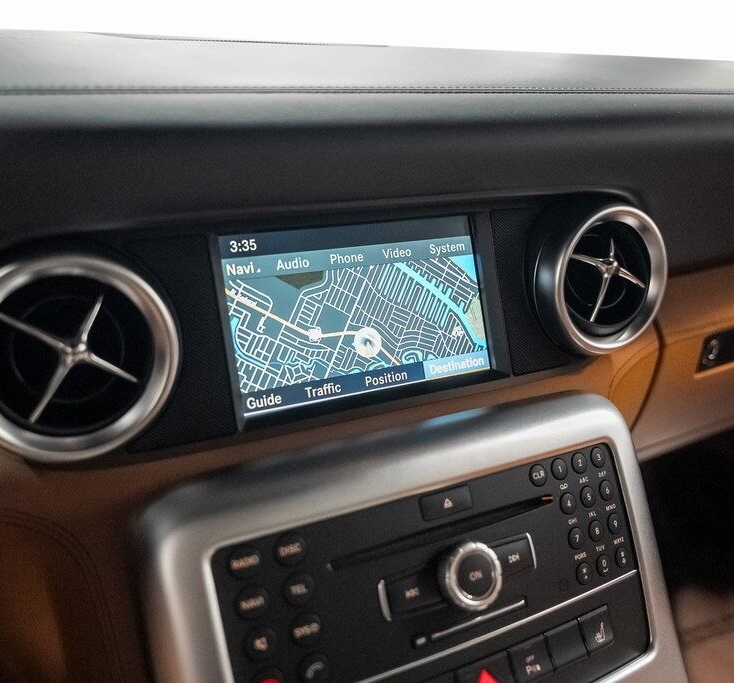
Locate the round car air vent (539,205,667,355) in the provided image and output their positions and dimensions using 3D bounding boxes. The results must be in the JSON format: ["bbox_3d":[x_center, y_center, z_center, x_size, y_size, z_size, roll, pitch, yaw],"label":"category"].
[{"bbox_3d":[0.143,-0.040,0.463,0.091,0.091,0.035,-9,16,-26],"label":"round car air vent"}]

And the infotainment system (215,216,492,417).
[{"bbox_3d":[-0.003,-0.018,0.413,0.155,0.093,0.020,-9,1,-26],"label":"infotainment system"}]

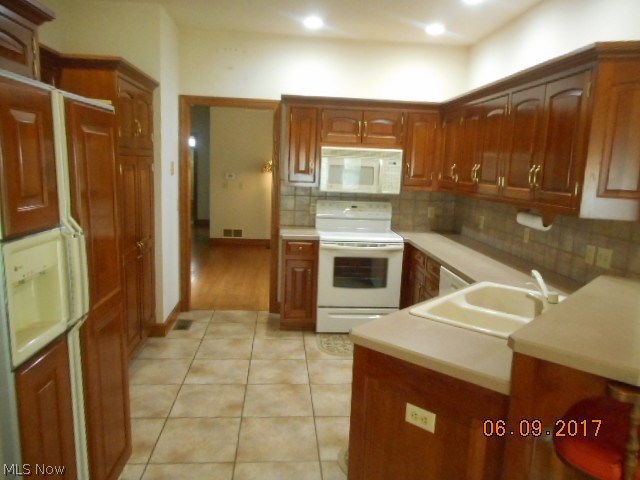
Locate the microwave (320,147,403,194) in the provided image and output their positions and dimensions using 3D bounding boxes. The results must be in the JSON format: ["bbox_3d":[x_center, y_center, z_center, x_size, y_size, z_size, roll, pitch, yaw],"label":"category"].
[{"bbox_3d":[0.373,-0.673,4.505,0.757,0.405,0.400,1,9,-5],"label":"microwave"}]

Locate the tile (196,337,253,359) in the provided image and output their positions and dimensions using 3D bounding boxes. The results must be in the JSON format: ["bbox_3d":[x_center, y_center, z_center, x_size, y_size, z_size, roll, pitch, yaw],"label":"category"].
[{"bbox_3d":[-0.792,0.918,3.888,0.440,0.010,0.431,1,9,-5],"label":"tile"}]

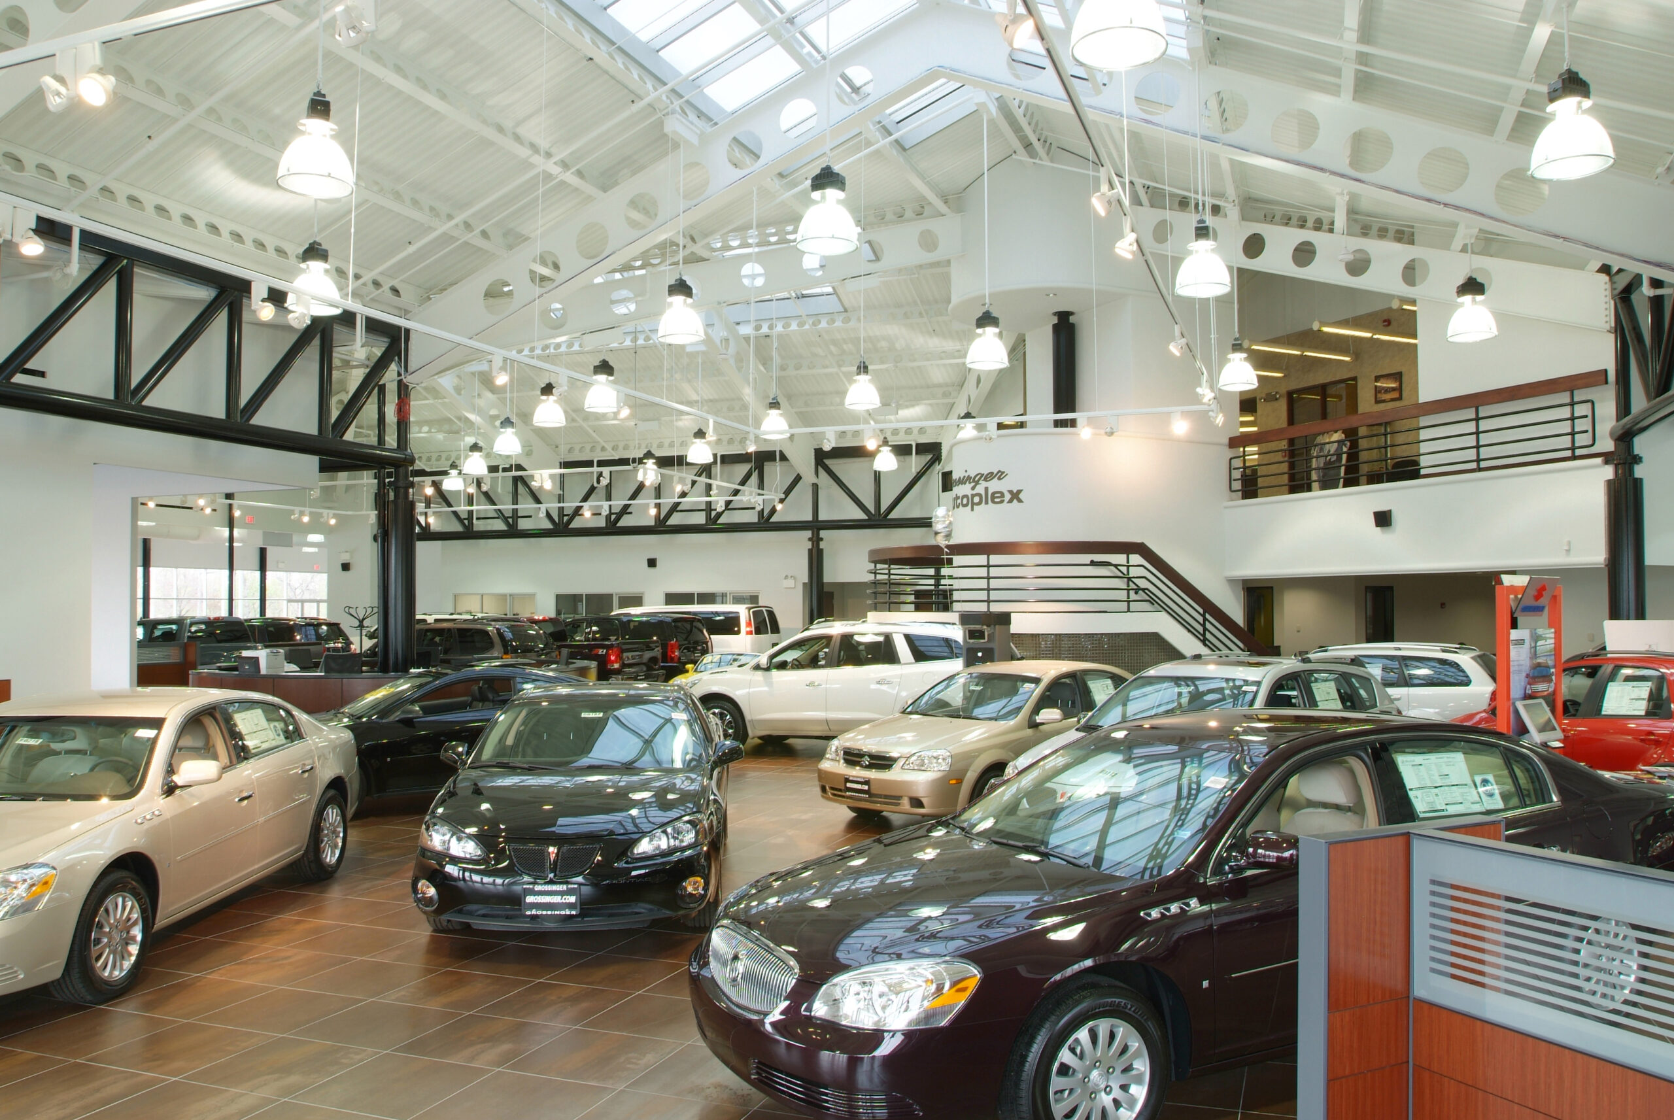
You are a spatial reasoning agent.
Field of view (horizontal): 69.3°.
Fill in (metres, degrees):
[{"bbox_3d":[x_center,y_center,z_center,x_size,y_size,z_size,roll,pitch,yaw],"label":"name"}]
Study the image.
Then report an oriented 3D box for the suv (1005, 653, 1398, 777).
[{"bbox_3d":[3.331,1.621,10.465,4.420,1.610,1.820,2,-3,-43],"label":"suv"}]

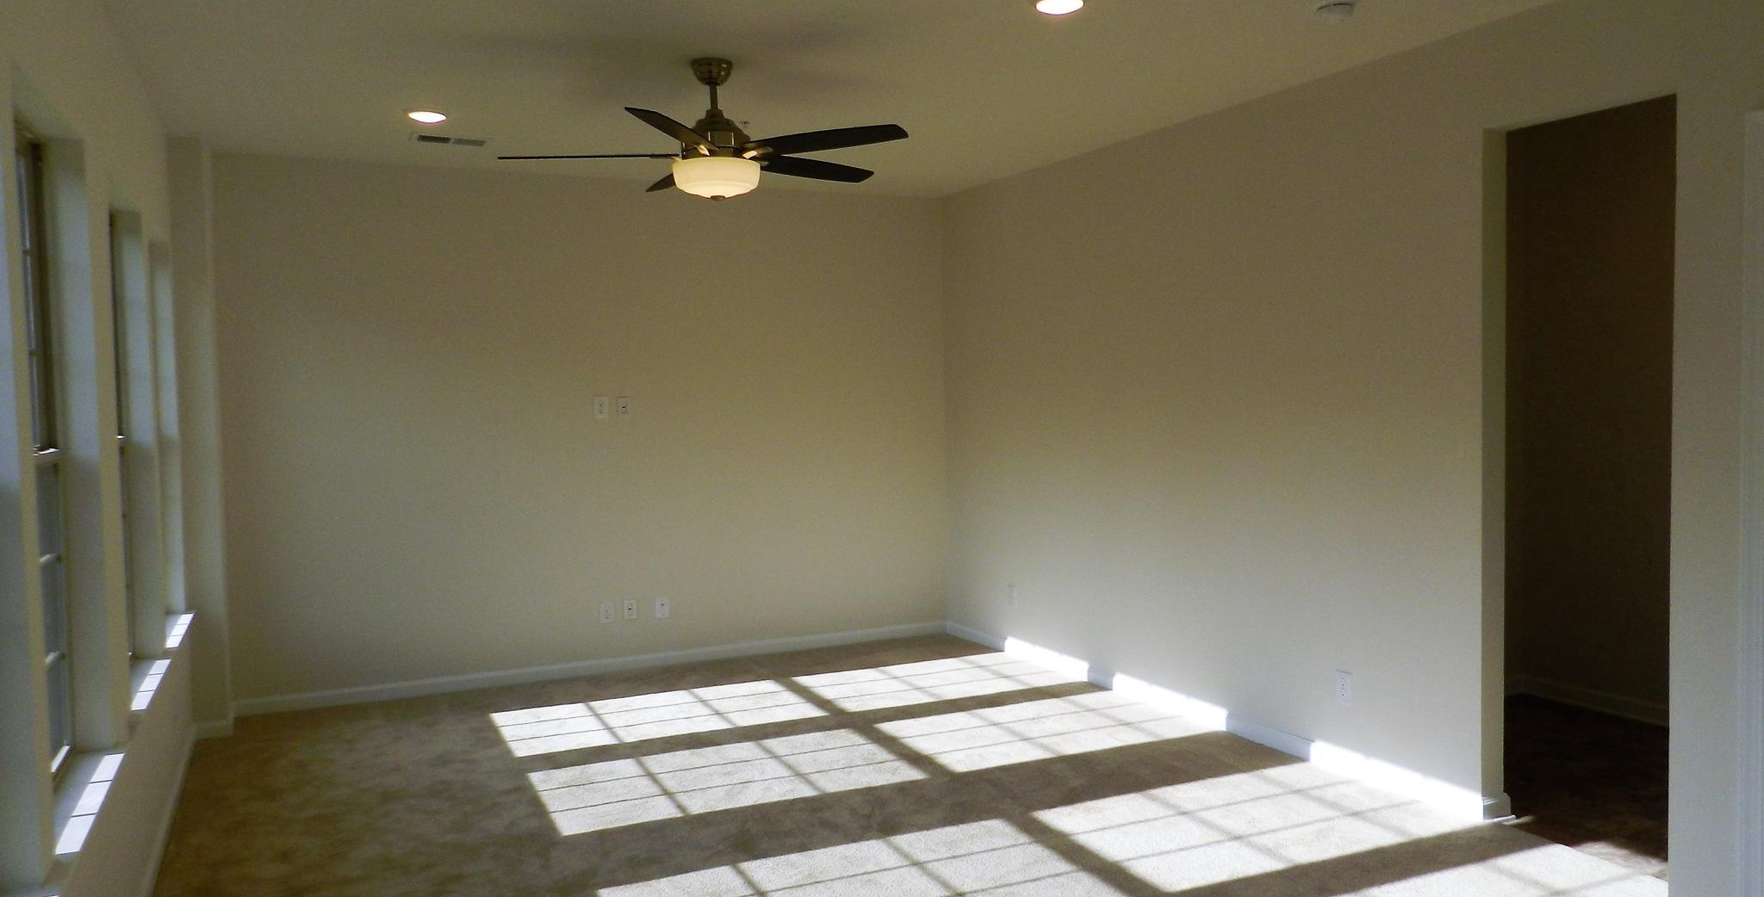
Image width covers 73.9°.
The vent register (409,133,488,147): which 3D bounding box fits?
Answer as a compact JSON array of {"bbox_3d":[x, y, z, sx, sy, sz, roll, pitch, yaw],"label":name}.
[{"bbox_3d":[-2.016,-1.433,5.485,0.350,0.020,0.175,-2,3,-26],"label":"vent register"}]

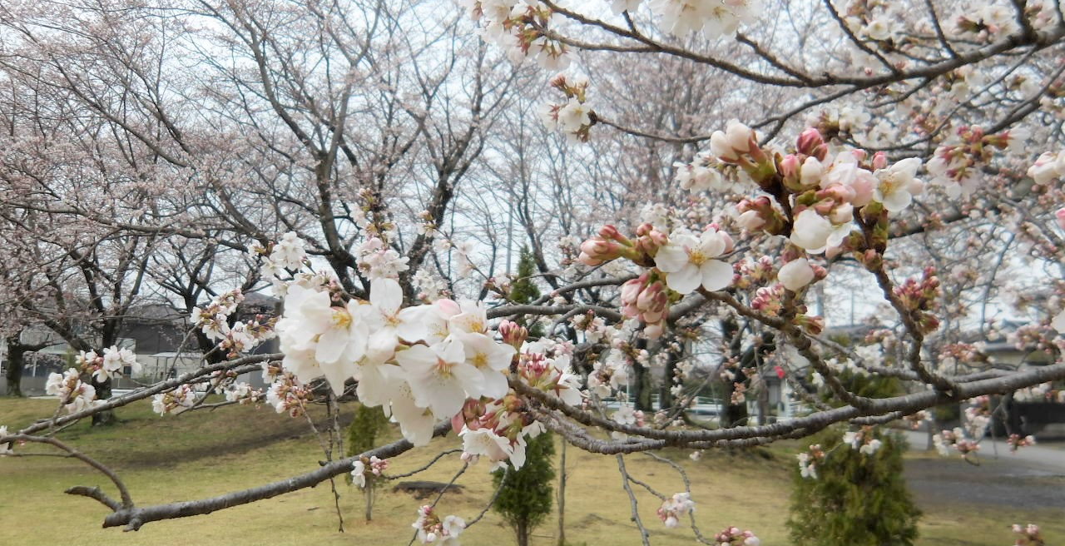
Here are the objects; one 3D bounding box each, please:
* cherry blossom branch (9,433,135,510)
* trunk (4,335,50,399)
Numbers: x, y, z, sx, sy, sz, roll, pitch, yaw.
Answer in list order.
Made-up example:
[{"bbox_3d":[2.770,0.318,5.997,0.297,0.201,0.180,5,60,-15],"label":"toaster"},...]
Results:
[{"bbox_3d":[-0.399,0.172,0.720,0.107,0.067,0.050,0,-6,0],"label":"cherry blossom branch"},{"bbox_3d":[-15.212,2.792,25.000,1.100,1.950,0.600,0,-6,0],"label":"trunk"}]

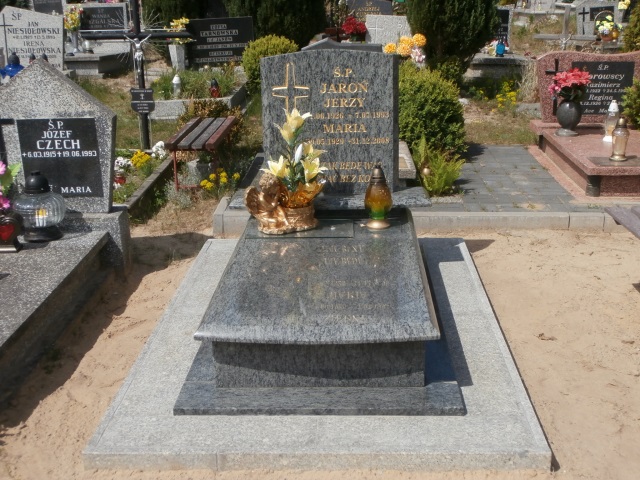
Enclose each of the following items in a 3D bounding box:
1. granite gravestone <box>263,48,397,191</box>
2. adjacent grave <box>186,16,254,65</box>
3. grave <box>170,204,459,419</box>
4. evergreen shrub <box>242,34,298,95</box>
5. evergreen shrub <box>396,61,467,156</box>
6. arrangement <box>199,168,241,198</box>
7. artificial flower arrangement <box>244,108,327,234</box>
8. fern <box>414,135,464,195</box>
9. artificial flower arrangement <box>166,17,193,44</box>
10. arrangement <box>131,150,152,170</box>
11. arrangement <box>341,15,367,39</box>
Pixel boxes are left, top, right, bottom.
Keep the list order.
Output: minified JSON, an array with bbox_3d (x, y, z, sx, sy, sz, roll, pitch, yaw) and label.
[{"bbox_3d":[0.052,-0.621,4.563,0.695,0.758,0.099,-1,16,3],"label":"granite gravestone"},{"bbox_3d":[-1.260,-2.531,11.136,0.841,0.611,0.099,-3,16,-5],"label":"adjacent grave"},{"bbox_3d":[0.034,0.230,3.822,1.004,0.248,1.803,-1,16,3],"label":"grave"},{"bbox_3d":[-0.602,-2.094,10.597,0.684,0.802,0.684,-1,16,3],"label":"evergreen shrub"},{"bbox_3d":[0.810,-0.980,6.712,0.653,0.769,0.653,-1,16,3],"label":"evergreen shrub"},{"bbox_3d":[-0.686,-0.389,5.991,0.277,0.211,0.213,-1,16,3],"label":"arrangement"},{"bbox_3d":[-0.172,-0.349,4.319,0.409,0.607,0.241,-1,16,3],"label":"artificial flower arrangement"},{"bbox_3d":[0.787,-0.494,5.774,0.344,0.364,0.344,-1,16,3],"label":"fern"},{"bbox_3d":[-1.763,-2.616,10.867,0.315,0.334,0.241,-1,16,3],"label":"artificial flower arrangement"},{"bbox_3d":[-1.382,-0.611,6.728,0.172,0.165,0.156,-1,16,3],"label":"arrangement"},{"bbox_3d":[0.529,-3.299,13.525,0.389,0.394,0.284,-1,16,3],"label":"arrangement"}]

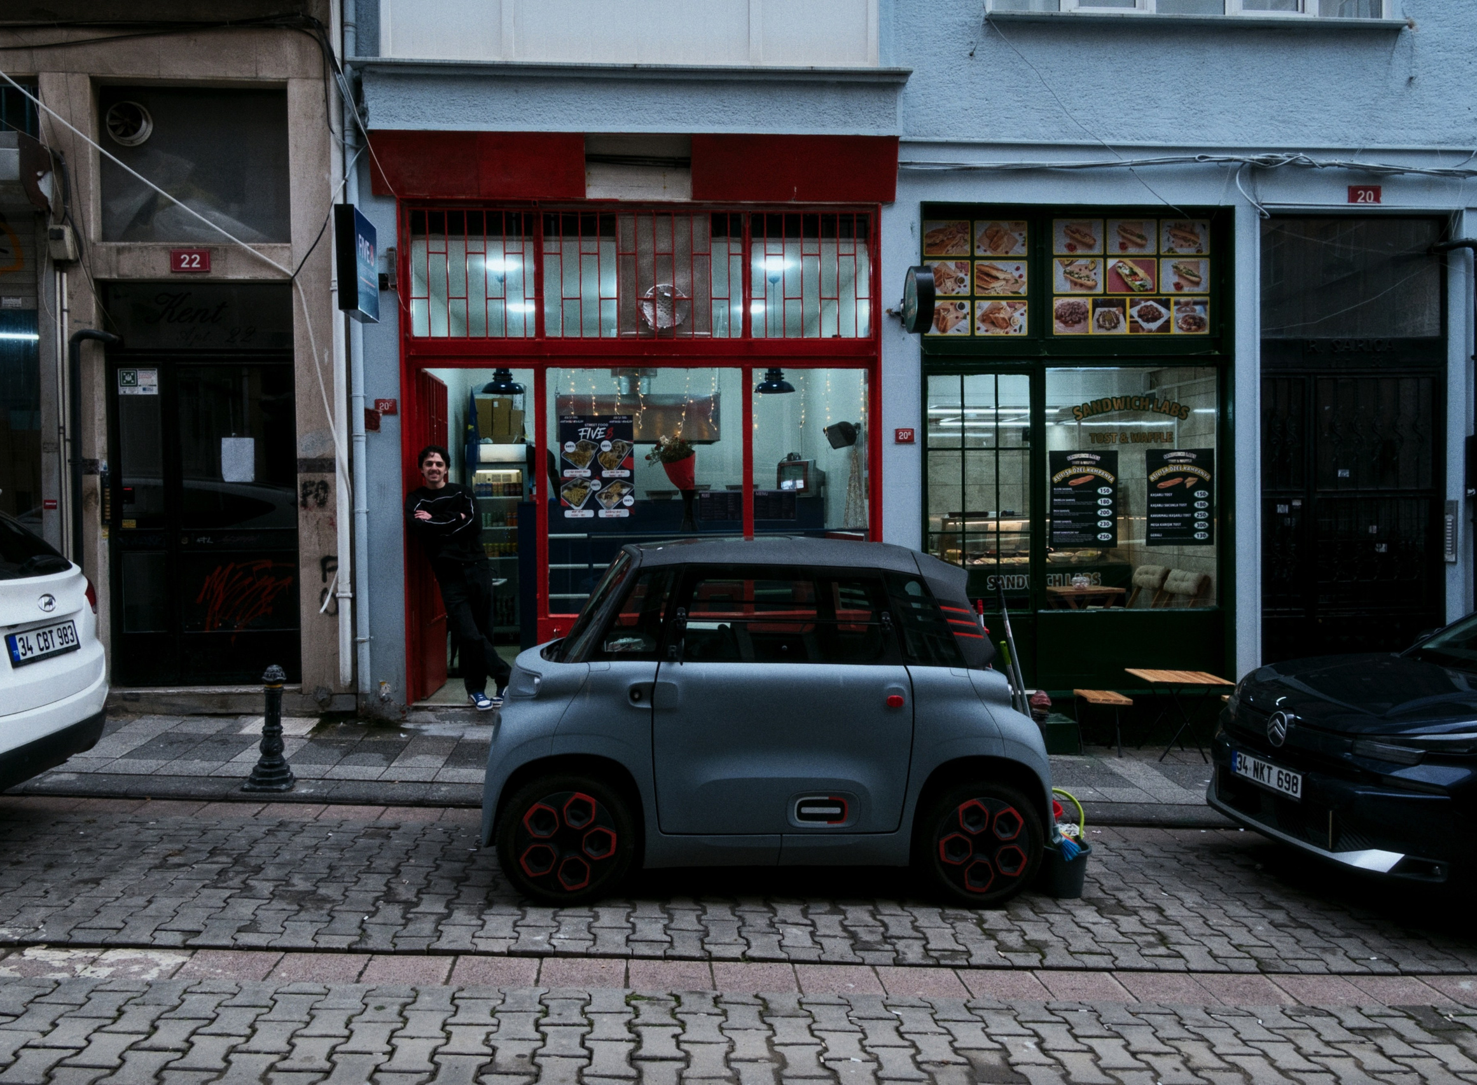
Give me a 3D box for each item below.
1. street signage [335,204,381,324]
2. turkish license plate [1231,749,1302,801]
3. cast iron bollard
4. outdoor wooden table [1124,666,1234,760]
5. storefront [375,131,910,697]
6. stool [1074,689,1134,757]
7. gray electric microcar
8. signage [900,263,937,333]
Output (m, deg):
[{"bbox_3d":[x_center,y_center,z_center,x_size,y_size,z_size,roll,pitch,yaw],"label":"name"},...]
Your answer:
[{"bbox_3d":[-2.348,-1.705,6.707,0.118,0.625,0.490,-1,1,-4],"label":"street signage"},{"bbox_3d":[2.446,1.077,5.040,0.020,0.112,0.520,3,1,-8],"label":"turkish license plate"},{"bbox_3d":[-2.468,0.971,5.710,0.235,0.650,0.225,3,1,-4],"label":"cast iron bollard"},{"bbox_3d":[2.988,1.190,7.410,0.580,0.555,0.420,1,3,-4],"label":"outdoor wooden table"},{"bbox_3d":[-0.650,-0.830,7.360,3.480,3.790,0.300,-1,1,-4],"label":"storefront"},{"bbox_3d":[2.477,1.242,7.420,0.300,0.400,0.320,1,3,-1],"label":"stool"},{"bbox_3d":[0.100,0.721,5.065,2.410,1.520,1.390,3,1,-9],"label":"gray electric microcar"},{"bbox_3d":[1.137,-1.526,6.820,0.112,0.428,0.428,-1,1,-4],"label":"signage"}]

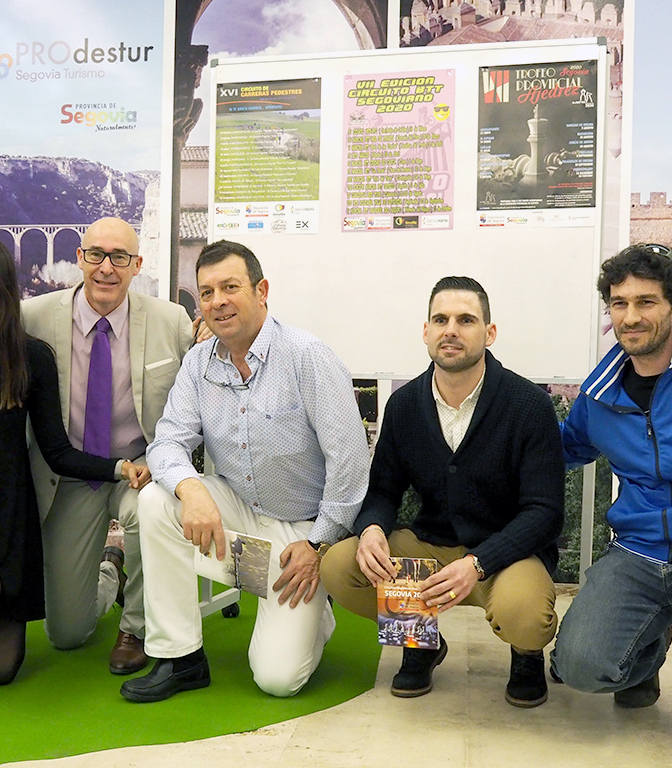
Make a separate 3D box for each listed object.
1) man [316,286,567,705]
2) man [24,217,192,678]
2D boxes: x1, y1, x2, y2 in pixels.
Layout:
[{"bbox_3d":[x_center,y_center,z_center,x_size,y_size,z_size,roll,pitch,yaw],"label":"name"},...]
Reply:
[{"bbox_3d":[0.325,0.270,2.460,0.600,1.090,0.660,1,1,12],"label":"man"},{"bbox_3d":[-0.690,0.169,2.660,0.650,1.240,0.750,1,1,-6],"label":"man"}]

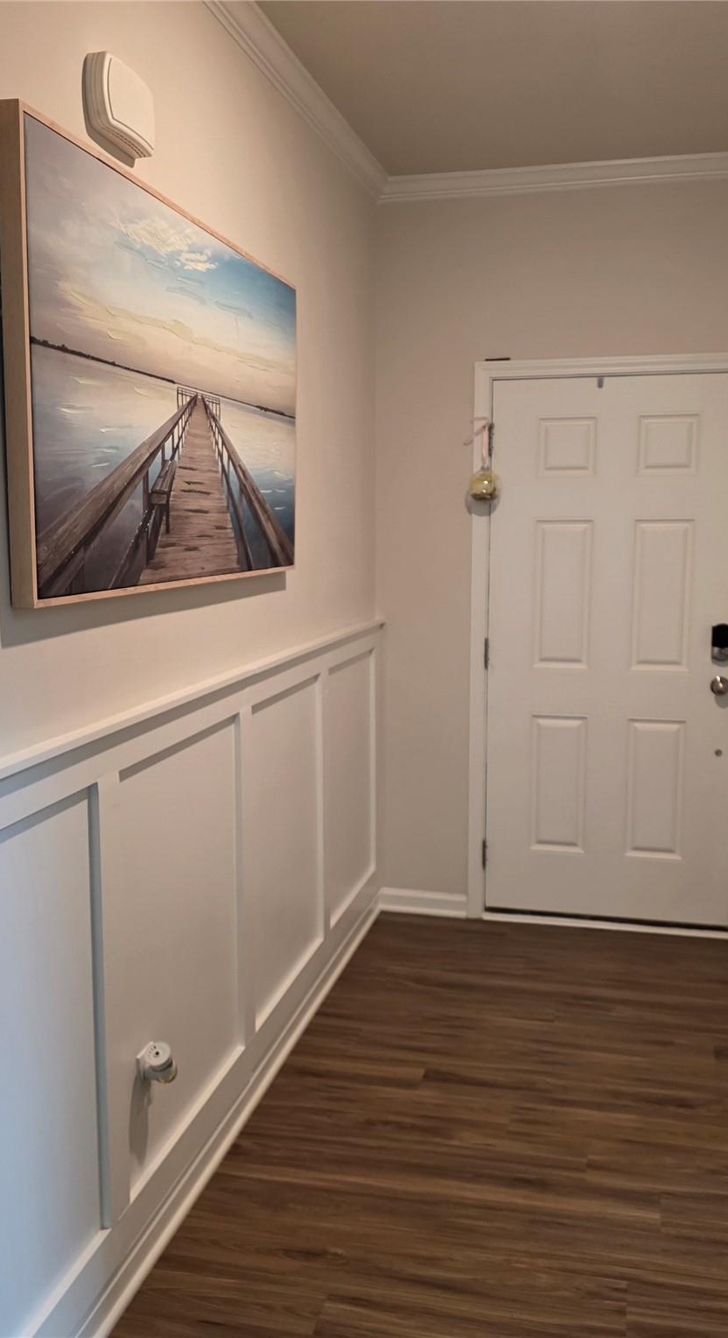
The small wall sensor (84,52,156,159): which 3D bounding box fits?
[{"bbox_3d":[-0.445,-1.037,2.177,0.042,0.141,0.209,2,8,13],"label":"small wall sensor"}]

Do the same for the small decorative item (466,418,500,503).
[{"bbox_3d":[0.431,-0.758,4.306,0.114,0.296,0.079,2,8,13],"label":"small decorative item"}]

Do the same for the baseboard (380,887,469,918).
[{"bbox_3d":[0.230,0.909,4.618,0.356,0.089,0.020,2,8,13],"label":"baseboard"}]

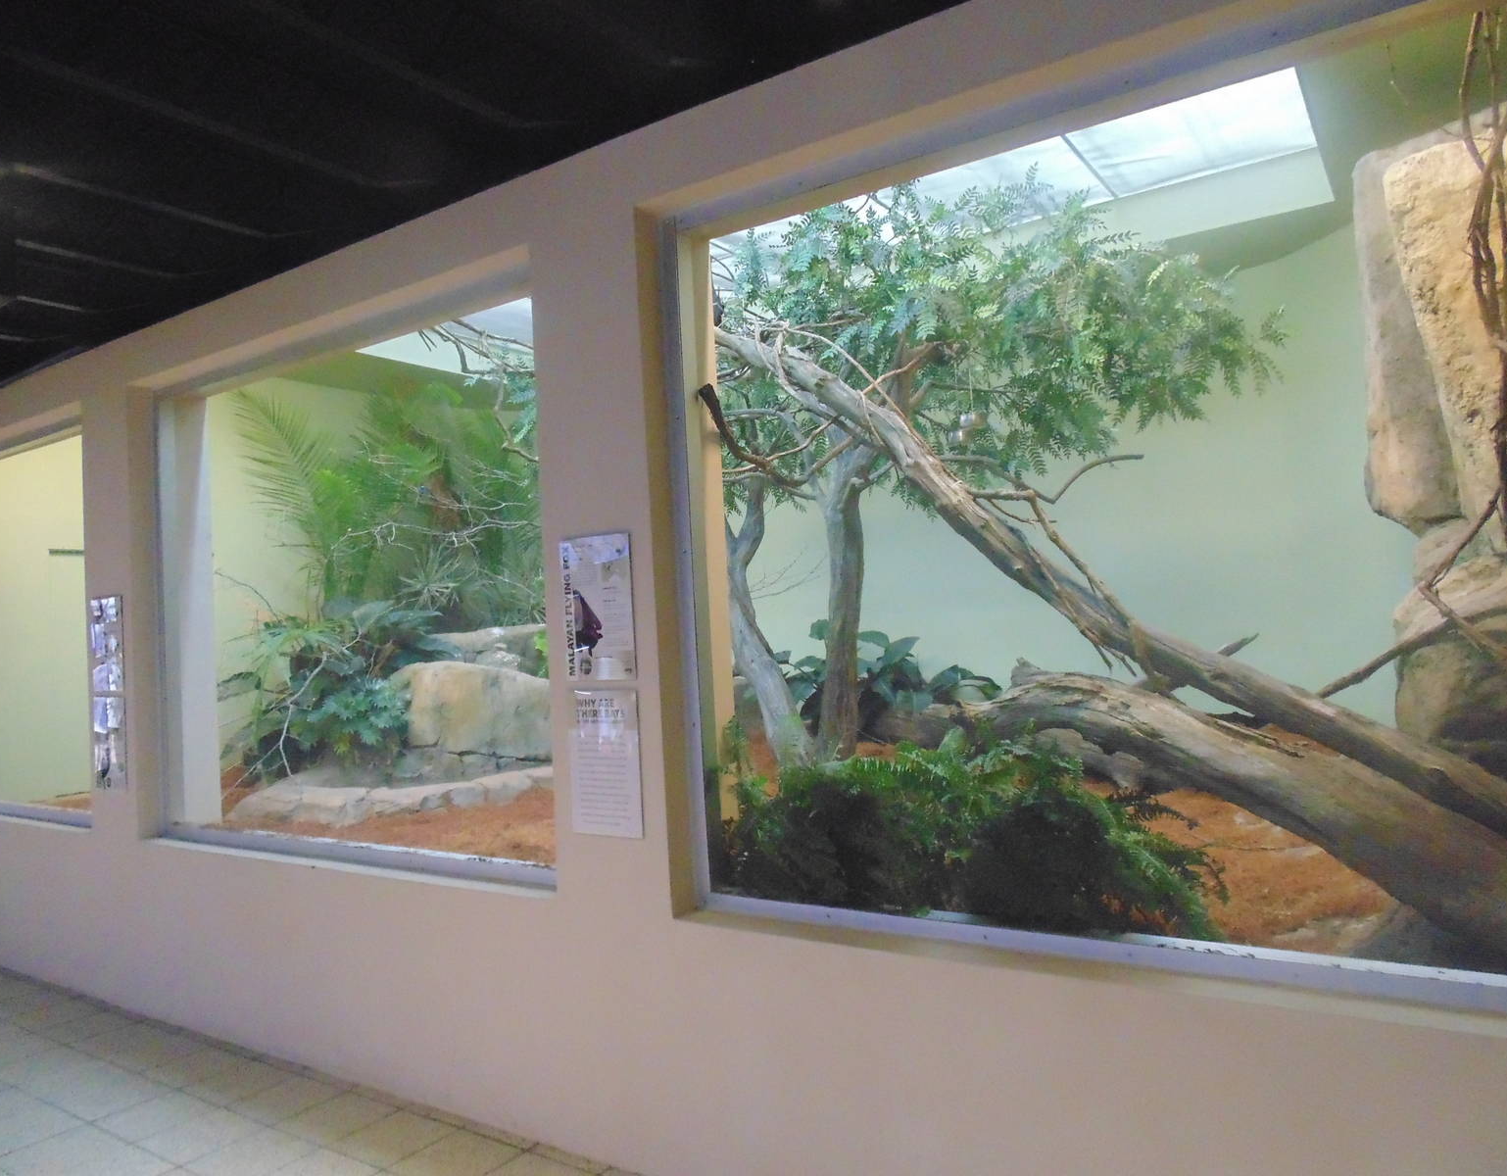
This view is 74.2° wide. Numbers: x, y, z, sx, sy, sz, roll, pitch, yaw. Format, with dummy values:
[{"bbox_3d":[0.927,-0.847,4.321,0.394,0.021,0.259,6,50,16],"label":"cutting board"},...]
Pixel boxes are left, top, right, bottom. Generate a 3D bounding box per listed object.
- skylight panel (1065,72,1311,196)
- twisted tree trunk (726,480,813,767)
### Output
[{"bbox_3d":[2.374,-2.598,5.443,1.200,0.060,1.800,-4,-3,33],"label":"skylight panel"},{"bbox_3d":[0.087,0.227,5.676,0.493,1.675,0.340,-3,-2,1],"label":"twisted tree trunk"}]

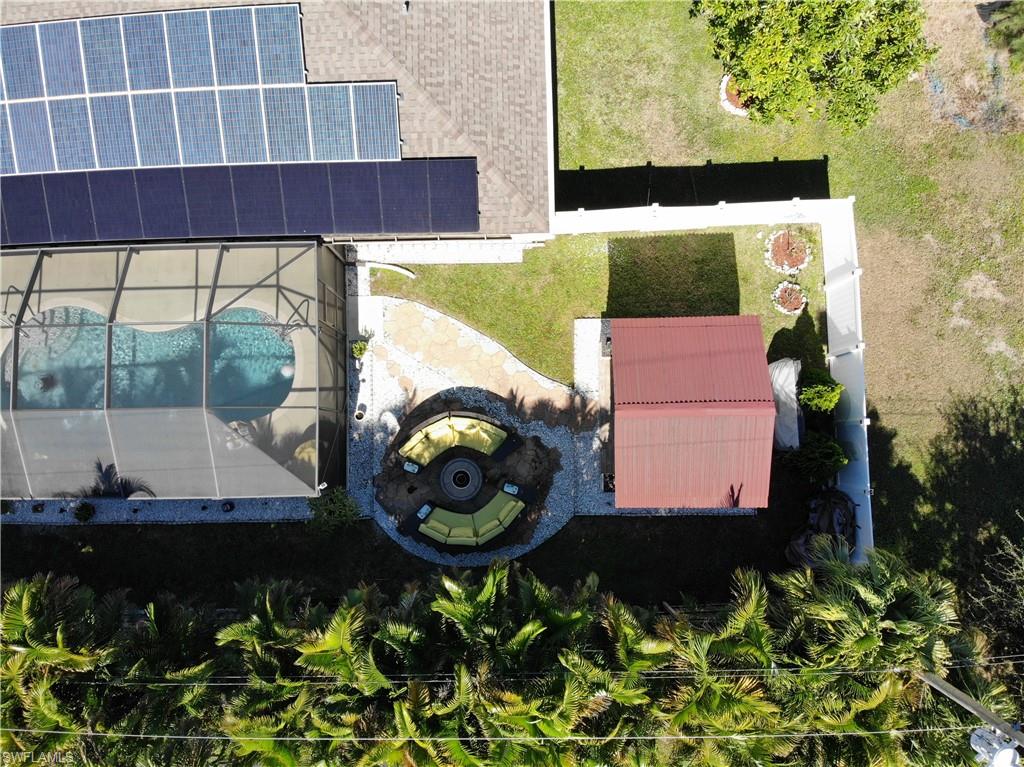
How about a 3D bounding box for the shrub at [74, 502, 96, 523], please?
[{"bbox_3d":[-11.724,3.546,19.507,0.530,0.500,0.500,-1,85,3],"label":"shrub"}]

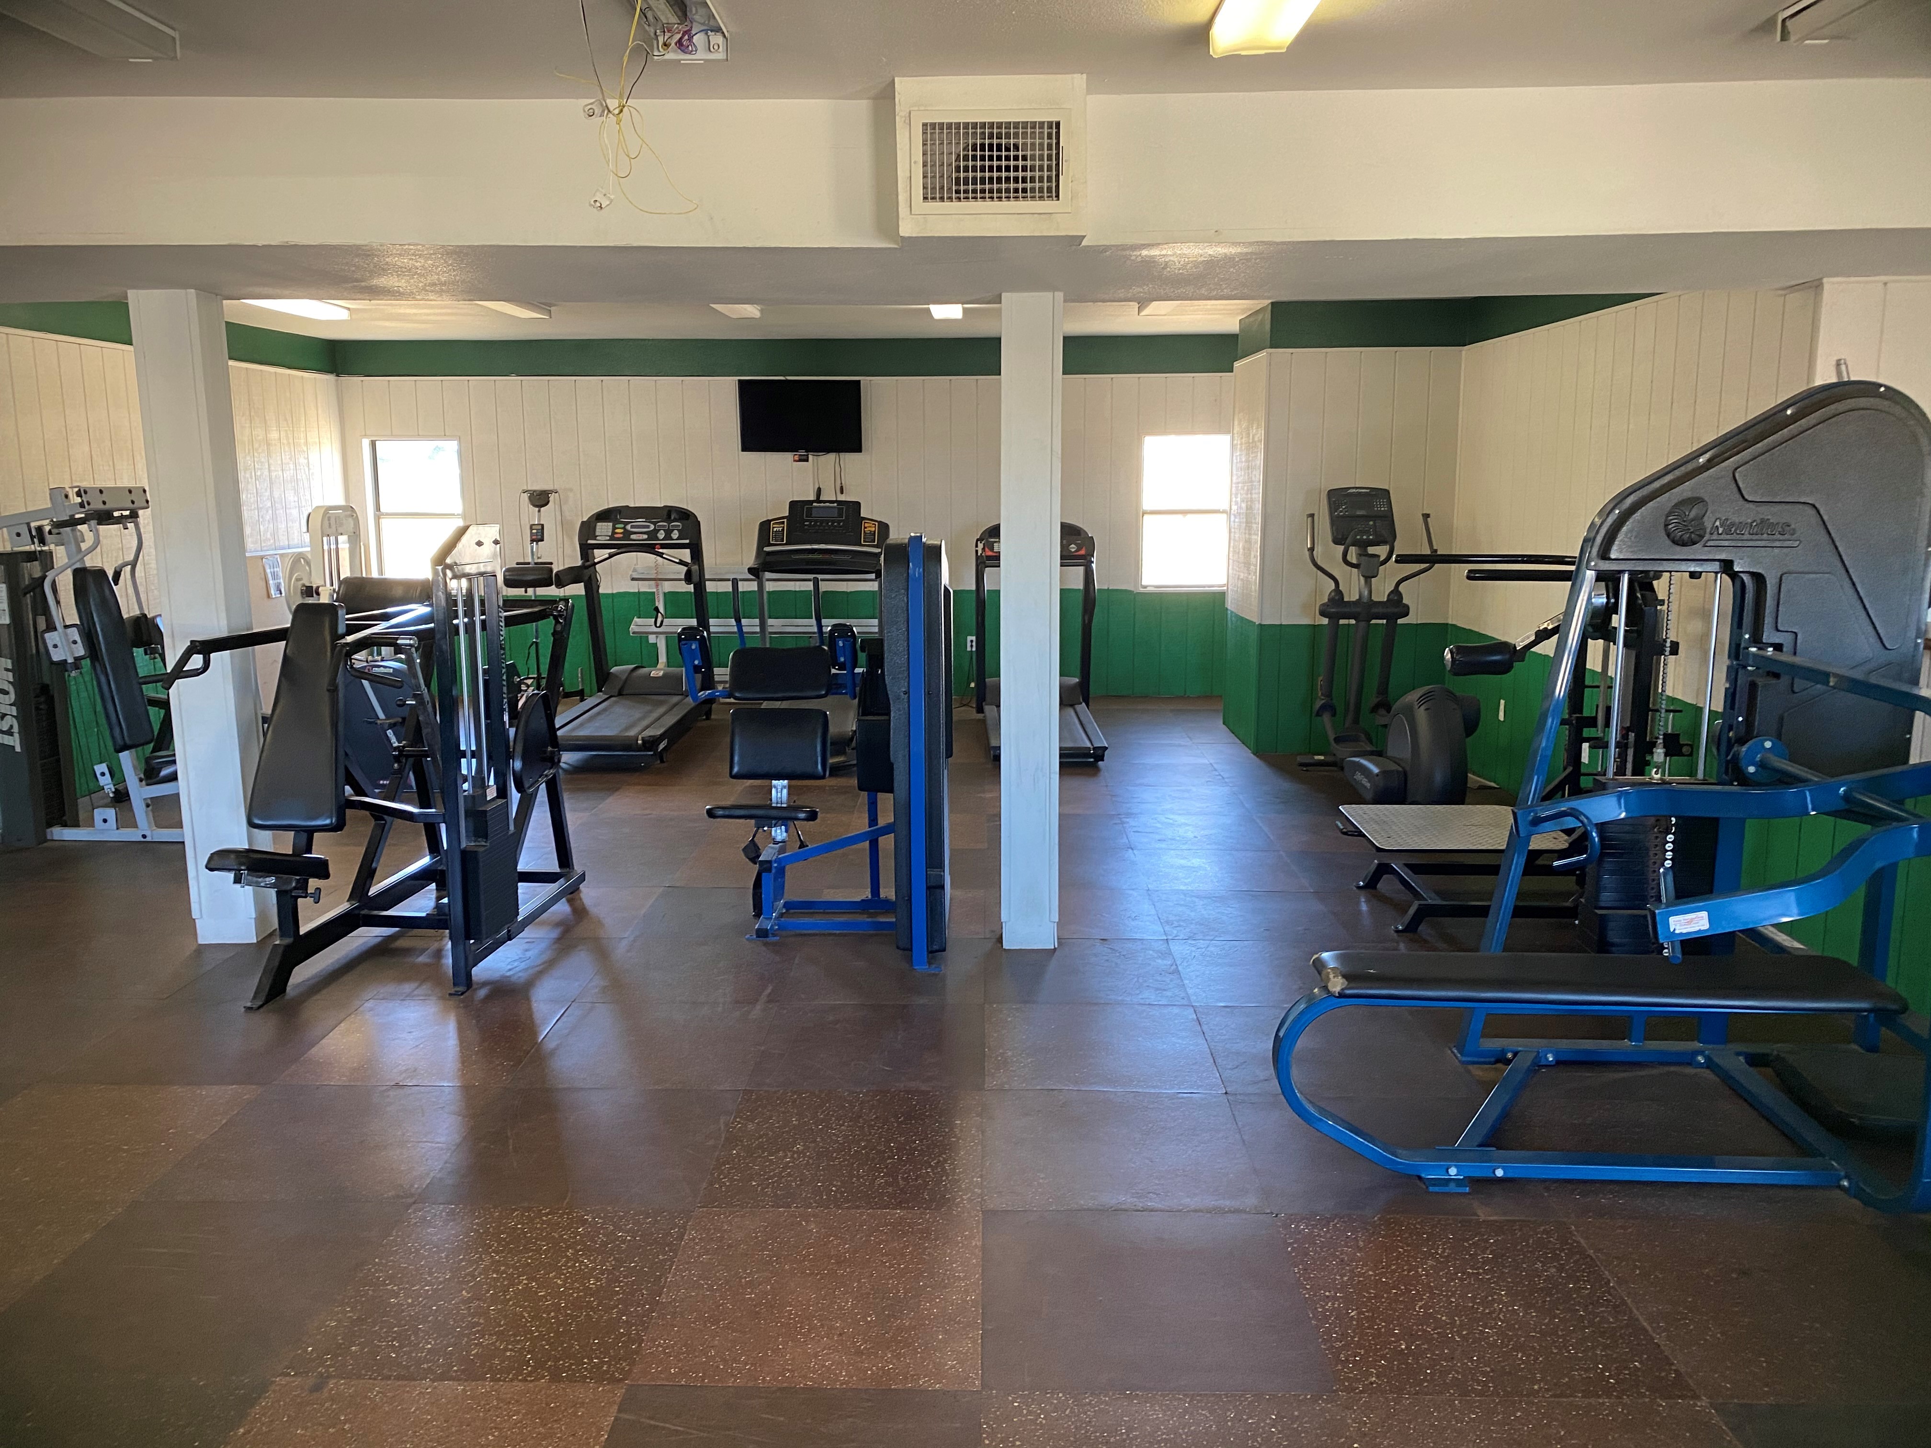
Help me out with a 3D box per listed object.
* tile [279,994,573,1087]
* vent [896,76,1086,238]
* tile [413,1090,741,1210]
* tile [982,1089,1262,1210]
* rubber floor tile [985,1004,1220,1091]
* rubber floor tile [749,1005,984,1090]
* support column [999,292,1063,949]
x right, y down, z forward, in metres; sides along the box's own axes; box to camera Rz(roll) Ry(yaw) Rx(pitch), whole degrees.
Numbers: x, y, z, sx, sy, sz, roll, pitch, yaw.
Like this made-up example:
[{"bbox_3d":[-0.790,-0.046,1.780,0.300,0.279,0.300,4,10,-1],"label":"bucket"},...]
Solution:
[{"bbox_3d":[-1.469,0.880,4.008,0.610,0.012,0.610,0,10,1],"label":"tile"},{"bbox_3d":[0.064,-1.333,3.462,0.445,0.348,0.175,0,10,1],"label":"vent"},{"bbox_3d":[-0.869,0.983,3.388,0.610,0.014,0.610,0,10,1],"label":"tile"},{"bbox_3d":[0.374,1.068,3.636,0.655,0.012,0.655,0,10,1],"label":"tile"},{"bbox_3d":[0.360,0.888,3.966,0.610,0.014,0.610,0,10,1],"label":"rubber floor tile"},{"bbox_3d":[-0.270,0.953,4.292,0.655,0.012,0.655,0,10,1],"label":"rubber floor tile"},{"bbox_3d":[0.212,-0.305,4.707,0.190,2.095,0.195,0,10,1],"label":"support column"}]

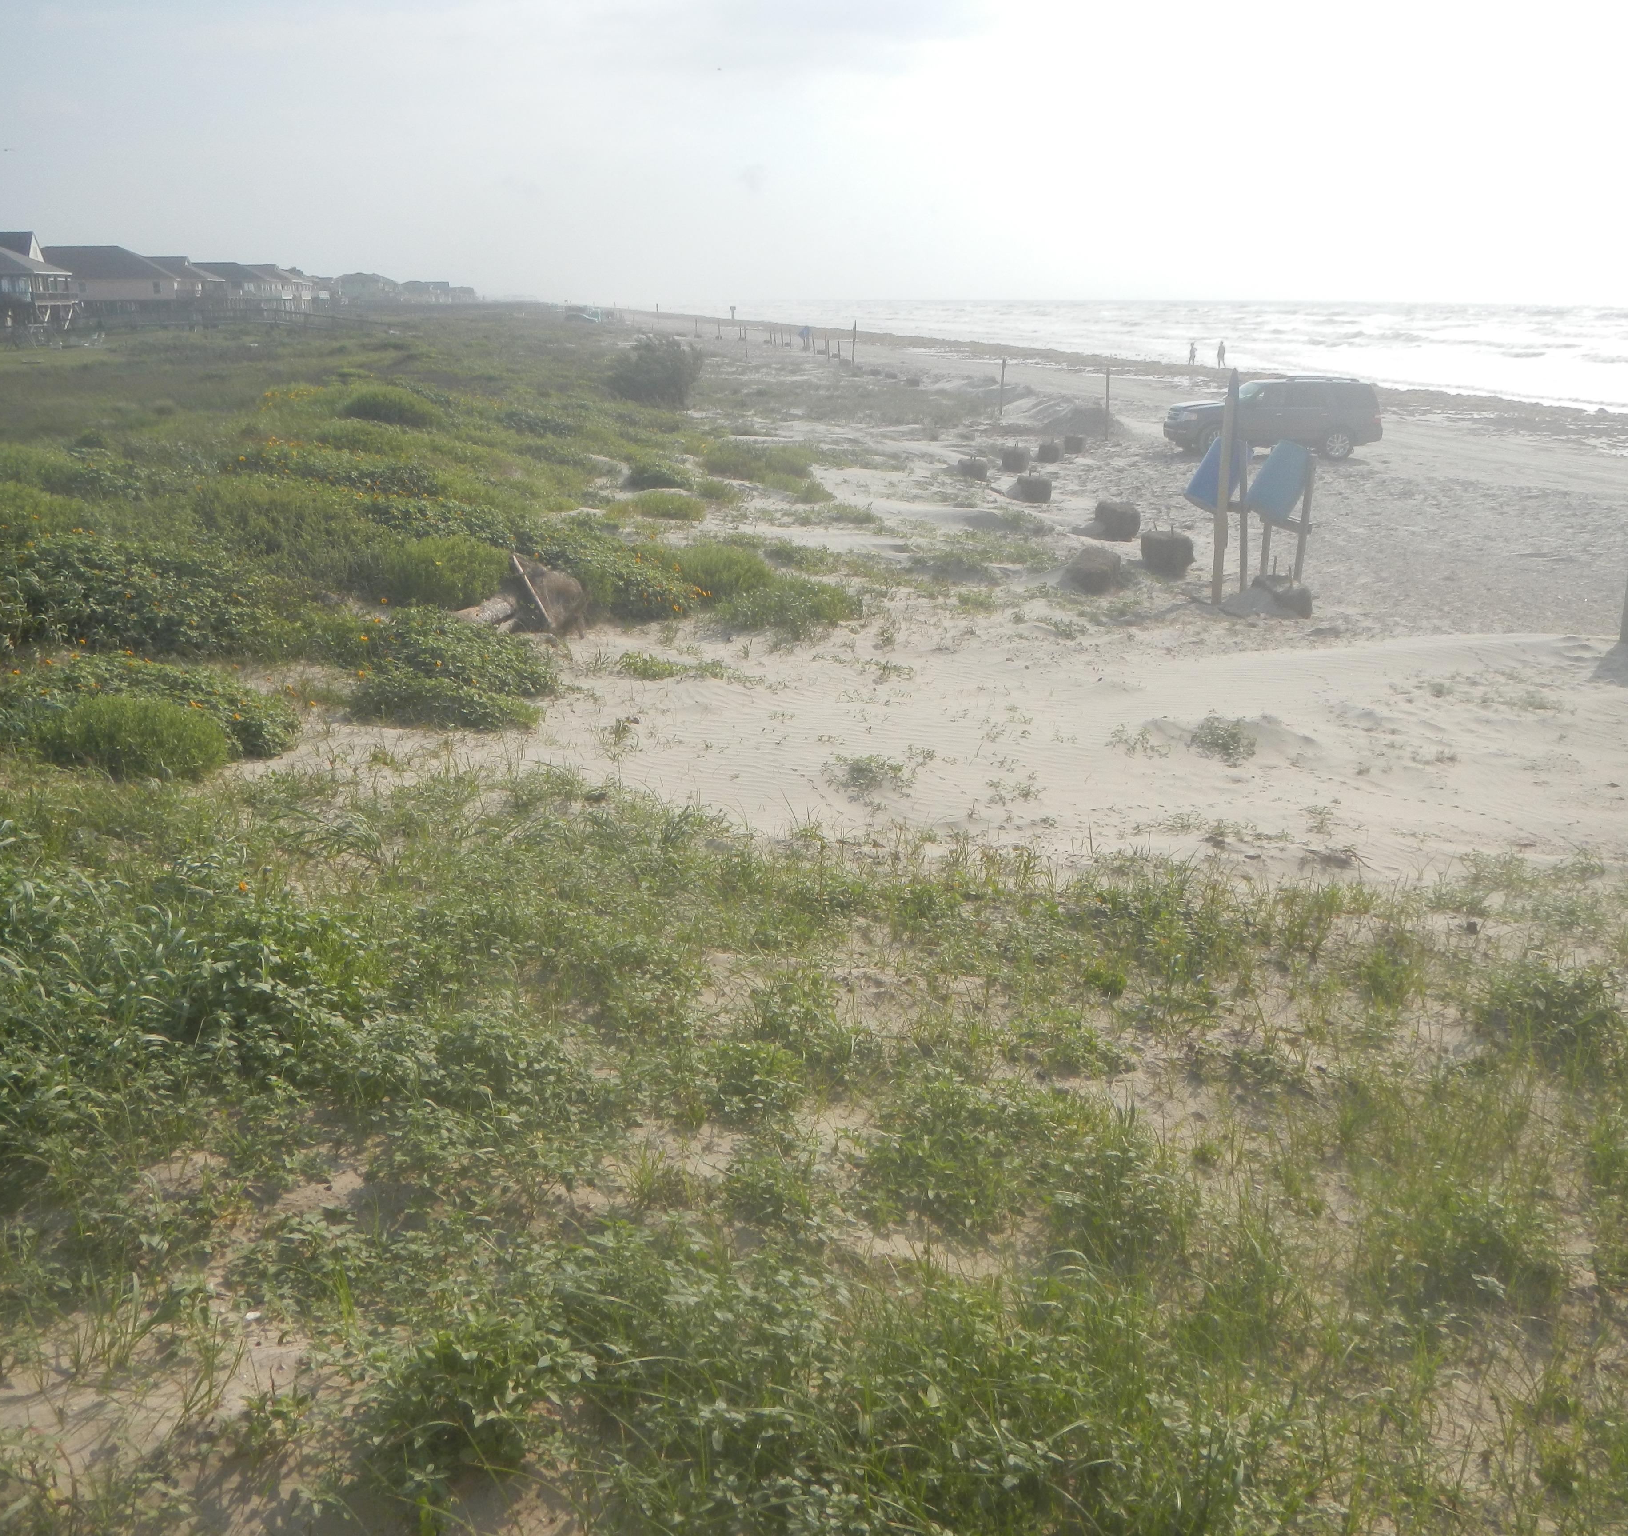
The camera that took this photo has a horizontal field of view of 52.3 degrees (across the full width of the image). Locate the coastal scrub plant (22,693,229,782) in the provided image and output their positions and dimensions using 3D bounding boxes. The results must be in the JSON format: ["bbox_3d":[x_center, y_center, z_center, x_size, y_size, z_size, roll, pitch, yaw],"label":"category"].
[{"bbox_3d":[-5.091,-0.321,12.226,1.430,0.520,1.150,-6,17,-22],"label":"coastal scrub plant"}]

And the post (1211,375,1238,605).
[{"bbox_3d":[5.011,-3.395,20.131,0.130,2.795,0.130,4,16,13],"label":"post"}]

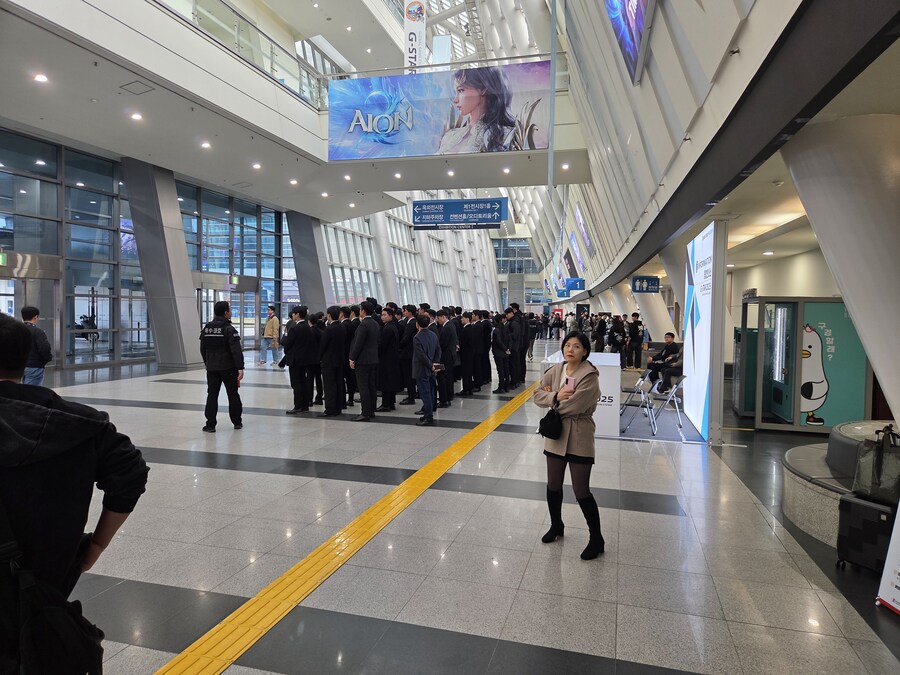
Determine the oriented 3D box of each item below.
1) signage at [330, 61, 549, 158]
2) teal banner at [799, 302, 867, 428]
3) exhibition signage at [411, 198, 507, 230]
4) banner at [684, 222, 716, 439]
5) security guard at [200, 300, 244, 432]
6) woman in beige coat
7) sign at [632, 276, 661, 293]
[{"bbox_3d":[-0.452,-6.152,16.436,6.380,2.280,0.060,2,2,16],"label":"signage"},{"bbox_3d":[5.694,0.420,8.891,0.860,1.860,0.050,2,2,16],"label":"teal banner"},{"bbox_3d":[0.363,-4.266,20.851,3.420,1.040,0.150,2,2,16],"label":"exhibition signage"},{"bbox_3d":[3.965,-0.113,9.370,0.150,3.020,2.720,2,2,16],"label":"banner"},{"bbox_3d":[-3.228,0.394,8.492,0.560,1.810,0.360,1,2,2],"label":"security guard"},{"bbox_3d":[0.876,0.745,4.385,0.470,1.590,0.370,3,3,38],"label":"woman in beige coat"},{"bbox_3d":[6.535,-1.760,19.921,0.855,0.550,0.100,2,2,16],"label":"sign"}]

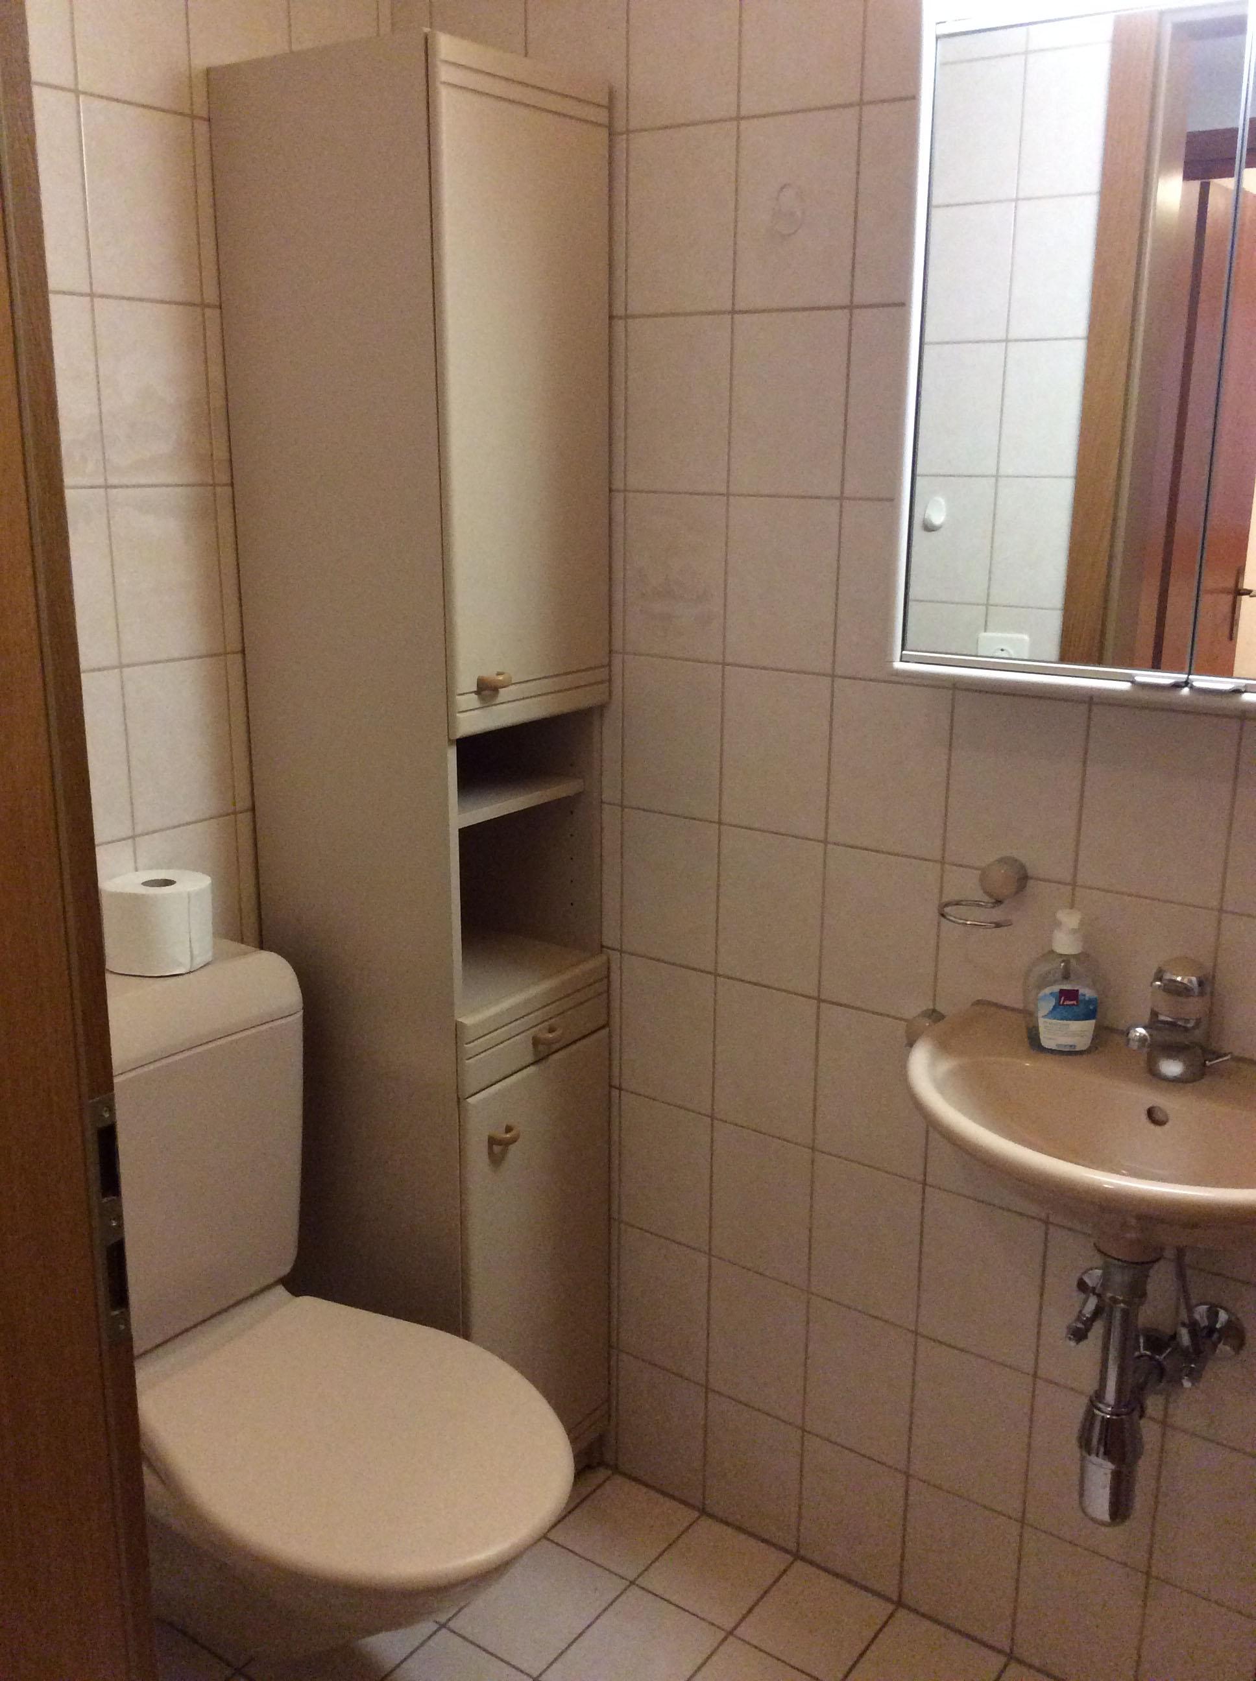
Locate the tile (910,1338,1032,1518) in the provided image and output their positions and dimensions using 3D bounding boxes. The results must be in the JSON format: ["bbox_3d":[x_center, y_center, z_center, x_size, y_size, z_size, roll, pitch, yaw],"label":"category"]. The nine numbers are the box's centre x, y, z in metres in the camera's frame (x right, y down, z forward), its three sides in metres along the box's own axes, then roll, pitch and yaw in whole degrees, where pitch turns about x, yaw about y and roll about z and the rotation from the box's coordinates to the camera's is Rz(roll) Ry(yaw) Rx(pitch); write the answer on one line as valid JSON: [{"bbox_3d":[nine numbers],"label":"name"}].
[{"bbox_3d":[0.419,0.714,1.891,0.148,0.197,0.009,11,18,35],"label":"tile"}]

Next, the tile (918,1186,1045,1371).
[{"bbox_3d":[0.425,0.526,1.864,0.151,0.199,0.011,11,18,35],"label":"tile"}]

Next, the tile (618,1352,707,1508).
[{"bbox_3d":[0.050,0.835,2.200,0.148,0.197,0.009,11,18,35],"label":"tile"}]

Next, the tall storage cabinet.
[{"bbox_3d":[-0.251,0.026,2.013,0.358,1.867,0.298,11,18,34],"label":"tall storage cabinet"}]

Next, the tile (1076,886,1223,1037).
[{"bbox_3d":[0.545,0.157,1.654,0.149,0.198,0.010,11,18,34],"label":"tile"}]

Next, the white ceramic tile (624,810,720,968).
[{"bbox_3d":[0.057,0.064,2.028,0.151,0.199,0.011,11,18,35],"label":"white ceramic tile"}]

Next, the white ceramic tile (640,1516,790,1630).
[{"bbox_3d":[0.119,0.982,2.082,0.150,0.010,0.171,11,18,34],"label":"white ceramic tile"}]

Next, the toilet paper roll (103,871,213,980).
[{"bbox_3d":[-0.535,0.093,1.766,0.116,0.092,0.116,0,14,0],"label":"toilet paper roll"}]

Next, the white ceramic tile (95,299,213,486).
[{"bbox_3d":[-0.540,-0.508,1.770,0.011,0.199,0.151,11,18,35],"label":"white ceramic tile"}]

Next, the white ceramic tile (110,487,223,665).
[{"bbox_3d":[-0.541,-0.313,1.820,0.011,0.199,0.151,11,18,35],"label":"white ceramic tile"}]

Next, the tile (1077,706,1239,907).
[{"bbox_3d":[0.547,-0.036,1.603,0.149,0.198,0.010,11,18,34],"label":"tile"}]

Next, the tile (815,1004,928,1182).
[{"bbox_3d":[0.301,0.305,1.885,0.150,0.199,0.010,11,18,34],"label":"tile"}]

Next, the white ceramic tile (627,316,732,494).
[{"bbox_3d":[0.061,-0.520,1.850,0.150,0.199,0.010,11,18,34],"label":"white ceramic tile"}]

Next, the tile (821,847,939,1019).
[{"bbox_3d":[0.301,0.110,1.825,0.149,0.198,0.010,11,18,34],"label":"tile"}]

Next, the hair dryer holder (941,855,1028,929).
[{"bbox_3d":[0.389,0.049,1.658,0.086,0.059,0.119,11,18,35],"label":"hair dryer holder"}]

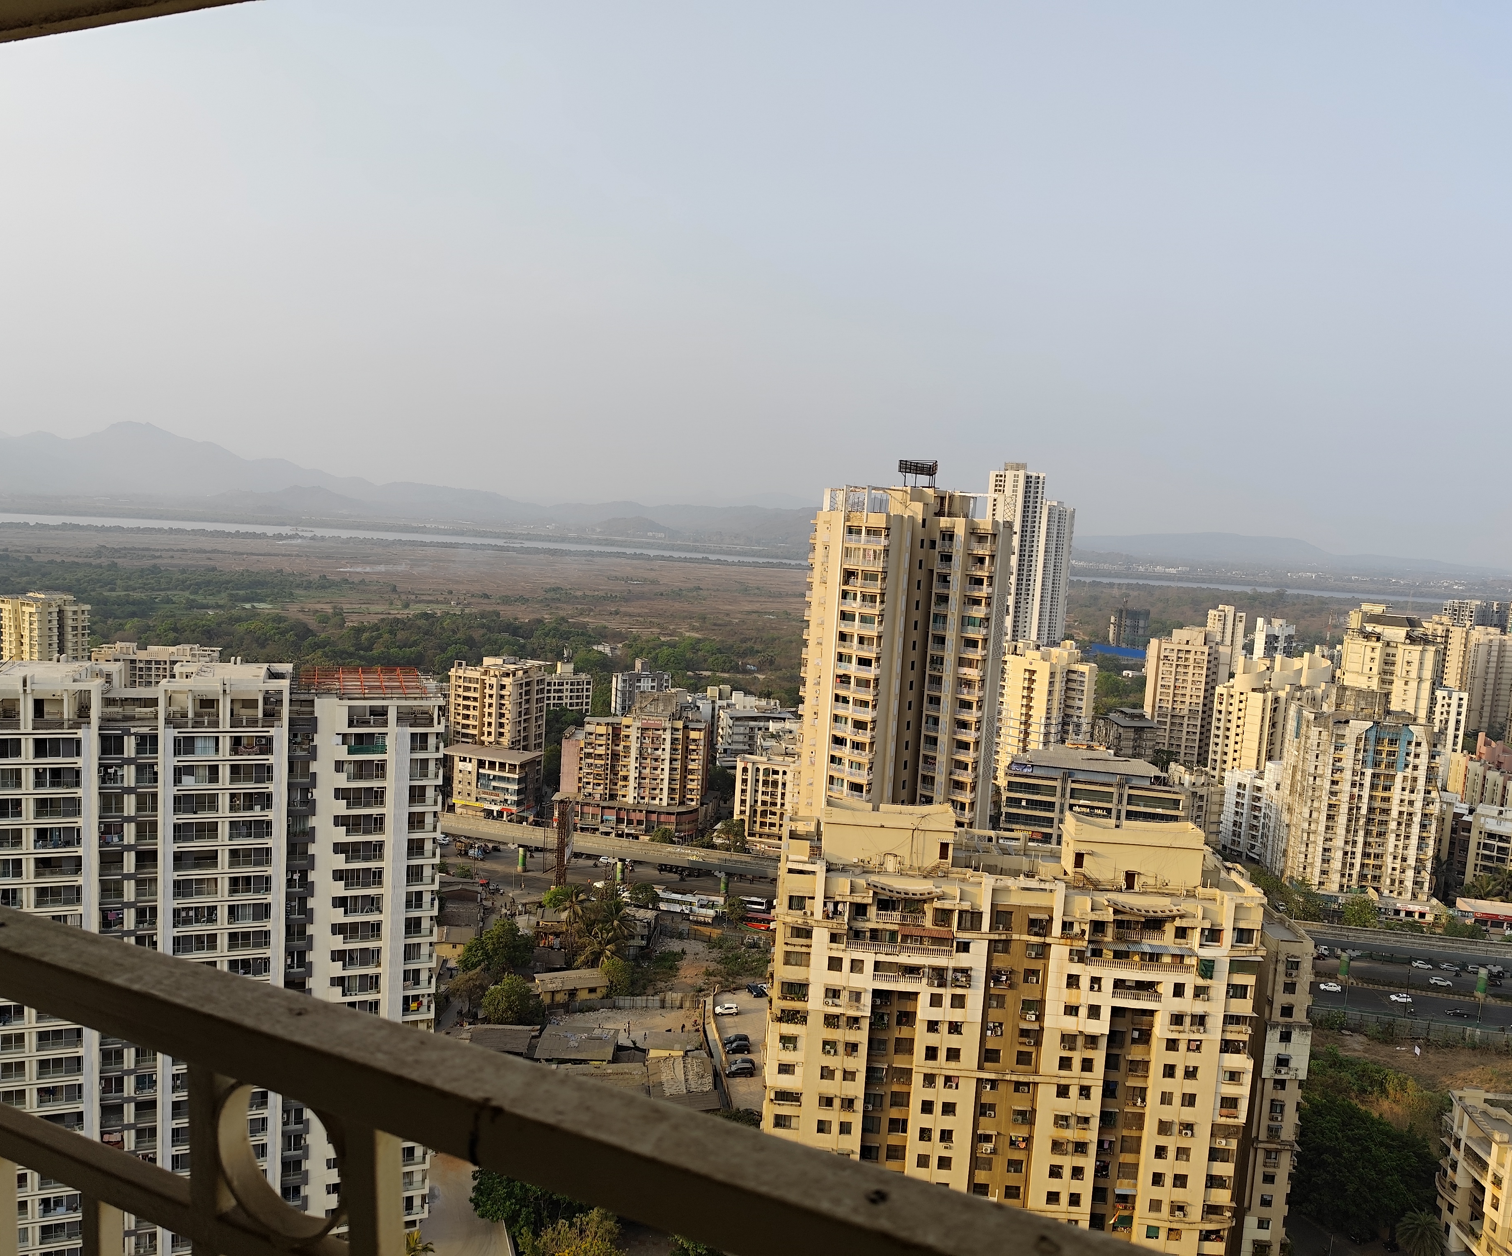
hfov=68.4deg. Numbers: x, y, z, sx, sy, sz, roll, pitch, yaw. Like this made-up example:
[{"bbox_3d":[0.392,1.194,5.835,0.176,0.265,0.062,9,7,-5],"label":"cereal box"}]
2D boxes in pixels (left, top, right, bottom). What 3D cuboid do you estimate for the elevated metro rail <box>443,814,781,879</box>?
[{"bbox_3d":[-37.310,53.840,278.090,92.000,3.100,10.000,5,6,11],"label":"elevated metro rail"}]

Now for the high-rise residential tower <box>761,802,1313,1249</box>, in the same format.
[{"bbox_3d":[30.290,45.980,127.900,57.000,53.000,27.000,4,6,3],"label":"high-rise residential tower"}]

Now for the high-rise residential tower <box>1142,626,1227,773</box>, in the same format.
[{"bbox_3d":[173.130,26.950,452.370,30.500,52.500,21.000,5,6,18],"label":"high-rise residential tower"}]

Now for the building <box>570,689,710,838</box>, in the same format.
[{"bbox_3d":[-34.840,39.340,323.290,39.500,38.500,22.000,4,6,6],"label":"building"}]

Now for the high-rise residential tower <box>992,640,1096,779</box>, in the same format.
[{"bbox_3d":[97.410,31.900,378.000,22.000,49.500,30.000,-3,9,-45],"label":"high-rise residential tower"}]

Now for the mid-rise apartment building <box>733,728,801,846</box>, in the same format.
[{"bbox_3d":[4.000,46.510,318.280,18.300,30.000,16.000,5,6,14],"label":"mid-rise apartment building"}]

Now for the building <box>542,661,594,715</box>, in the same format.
[{"bbox_3d":[-83.450,26.610,472.440,24.000,26.000,15.000,0,7,-30],"label":"building"}]

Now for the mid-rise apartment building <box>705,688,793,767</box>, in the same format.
[{"bbox_3d":[-1.980,36.800,391.340,28.000,25.000,20.000,3,6,-5],"label":"mid-rise apartment building"}]

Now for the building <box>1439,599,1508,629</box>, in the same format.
[{"bbox_3d":[485.430,12.090,757.300,33.000,62.000,21.500,0,7,-27],"label":"building"}]

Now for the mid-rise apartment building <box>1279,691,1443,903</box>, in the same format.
[{"bbox_3d":[160.810,44.520,298.440,33.000,53.000,20.500,4,6,7],"label":"mid-rise apartment building"}]

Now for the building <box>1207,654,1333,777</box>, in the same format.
[{"bbox_3d":[180.590,37.560,392.700,40.000,53.000,18.500,0,7,-32],"label":"building"}]

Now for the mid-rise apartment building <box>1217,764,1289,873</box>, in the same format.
[{"bbox_3d":[153.980,54.740,328.240,16.000,29.500,31.000,1,6,-19],"label":"mid-rise apartment building"}]

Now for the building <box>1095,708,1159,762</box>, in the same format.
[{"bbox_3d":[126.590,42.200,385.330,15.500,29.000,18.000,3,6,-5],"label":"building"}]

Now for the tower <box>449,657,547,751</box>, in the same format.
[{"bbox_3d":[-80.670,28.950,349.880,21.500,38.000,18.000,6,7,22],"label":"tower"}]

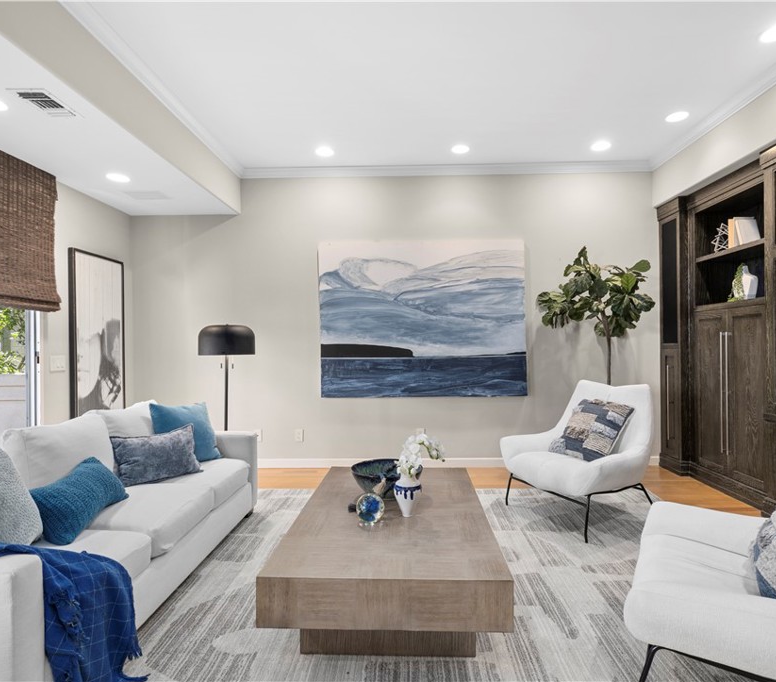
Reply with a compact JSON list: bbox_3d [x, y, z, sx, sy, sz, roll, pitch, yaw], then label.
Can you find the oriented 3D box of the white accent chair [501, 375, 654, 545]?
[{"bbox_3d":[1.351,0.742,3.158,0.821,0.892,0.791,0,0,-26],"label":"white accent chair"}]

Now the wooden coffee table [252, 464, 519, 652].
[{"bbox_3d":[0.026,1.020,2.324,0.908,0.353,1.428,0,0,3],"label":"wooden coffee table"}]

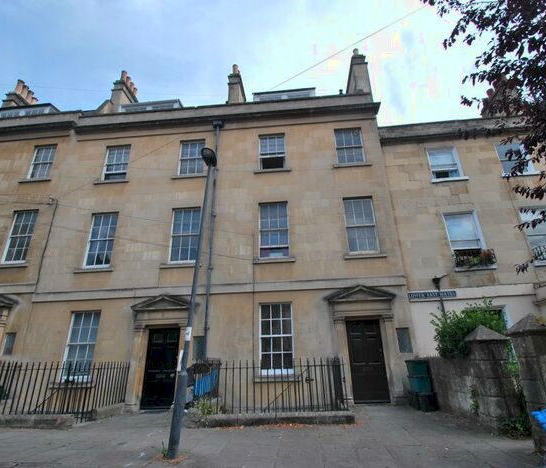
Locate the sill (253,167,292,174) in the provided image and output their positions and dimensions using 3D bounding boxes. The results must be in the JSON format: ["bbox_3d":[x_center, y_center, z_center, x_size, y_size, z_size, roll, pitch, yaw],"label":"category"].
[{"bbox_3d":[0.003,-2.214,10.538,1.340,0.095,0.200,-3,-17,3],"label":"sill"}]

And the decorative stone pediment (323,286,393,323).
[{"bbox_3d":[2.628,2.084,8.891,2.085,0.983,0.340,-3,-17,3],"label":"decorative stone pediment"}]

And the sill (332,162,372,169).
[{"bbox_3d":[2.819,-2.374,10.386,1.351,0.095,0.200,-3,-17,3],"label":"sill"}]

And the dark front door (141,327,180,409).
[{"bbox_3d":[-3.219,3.821,8.405,0.930,2.130,0.090,-3,-20,3],"label":"dark front door"}]

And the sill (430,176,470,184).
[{"bbox_3d":[5.921,-1.784,9.825,1.159,0.100,0.200,-5,-17,7],"label":"sill"}]

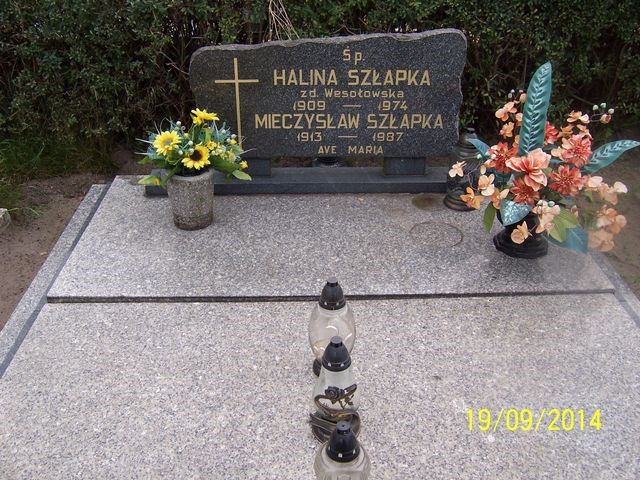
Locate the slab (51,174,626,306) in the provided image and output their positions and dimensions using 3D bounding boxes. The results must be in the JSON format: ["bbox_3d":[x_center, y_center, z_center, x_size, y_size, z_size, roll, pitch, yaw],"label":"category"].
[{"bbox_3d":[0.033,-0.038,2.171,1.705,0.035,0.782,-1,33,-1],"label":"slab"}]

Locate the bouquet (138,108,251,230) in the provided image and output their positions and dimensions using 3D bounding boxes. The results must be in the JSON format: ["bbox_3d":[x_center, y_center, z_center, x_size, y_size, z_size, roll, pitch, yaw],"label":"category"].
[{"bbox_3d":[-0.413,-0.237,2.064,0.375,0.410,0.310,-1,33,-1],"label":"bouquet"}]

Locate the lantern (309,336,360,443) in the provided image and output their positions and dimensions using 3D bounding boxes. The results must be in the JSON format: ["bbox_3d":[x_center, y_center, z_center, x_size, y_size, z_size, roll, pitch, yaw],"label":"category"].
[{"bbox_3d":[0.036,0.321,1.342,0.117,0.272,0.117,-1,33,-1],"label":"lantern"}]

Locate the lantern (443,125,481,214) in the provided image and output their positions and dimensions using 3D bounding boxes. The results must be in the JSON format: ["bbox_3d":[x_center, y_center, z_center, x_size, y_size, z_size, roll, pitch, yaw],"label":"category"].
[{"bbox_3d":[0.534,-0.260,2.221,0.137,0.280,0.137,-1,33,-1],"label":"lantern"}]

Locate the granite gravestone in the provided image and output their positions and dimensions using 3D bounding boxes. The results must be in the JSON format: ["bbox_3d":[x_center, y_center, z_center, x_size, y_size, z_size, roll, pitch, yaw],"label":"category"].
[{"bbox_3d":[0.039,-0.570,2.412,1.073,0.508,0.088,-1,32,-2],"label":"granite gravestone"}]

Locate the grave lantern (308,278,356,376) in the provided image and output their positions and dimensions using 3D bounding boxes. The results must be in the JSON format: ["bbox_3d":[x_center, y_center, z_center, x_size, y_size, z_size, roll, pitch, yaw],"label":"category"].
[{"bbox_3d":[0.033,0.213,1.501,0.115,0.278,0.115,-1,33,-1],"label":"grave lantern"}]

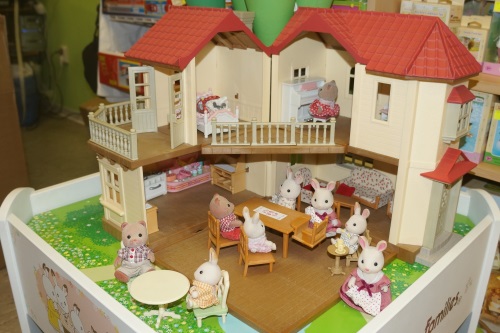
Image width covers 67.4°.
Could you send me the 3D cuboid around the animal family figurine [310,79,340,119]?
[{"bbox_3d":[0.127,-0.114,0.635,0.048,0.063,0.042,10,20,28],"label":"animal family figurine"}]

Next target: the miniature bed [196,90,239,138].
[{"bbox_3d":[-0.069,-0.092,0.618,0.064,0.067,0.086,-13,22,-36],"label":"miniature bed"}]

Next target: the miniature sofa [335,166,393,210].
[{"bbox_3d":[0.207,0.033,0.673,0.047,0.050,0.092,-12,21,-34],"label":"miniature sofa"}]

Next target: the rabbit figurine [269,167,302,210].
[{"bbox_3d":[0.056,0.038,0.565,0.043,0.070,0.040,-16,24,-41],"label":"rabbit figurine"}]

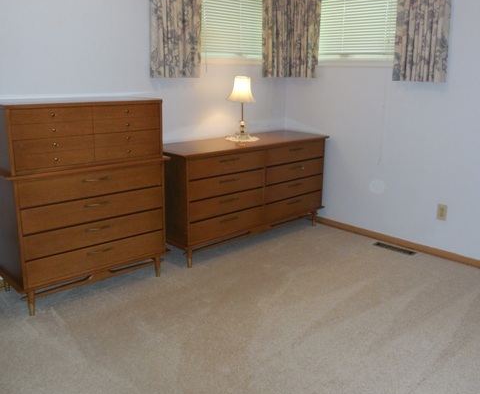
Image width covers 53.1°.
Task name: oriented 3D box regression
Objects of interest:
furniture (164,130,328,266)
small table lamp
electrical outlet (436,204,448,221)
[{"bbox_3d":[0.028,-0.047,3.788,1.497,0.790,0.495,-13,20,-41],"label":"furniture"},{"bbox_3d":[0.026,-0.684,3.722,0.235,0.475,0.235,1,15,1],"label":"small table lamp"},{"bbox_3d":[1.463,0.115,3.481,0.013,0.116,0.070,-13,20,-42],"label":"electrical outlet"}]

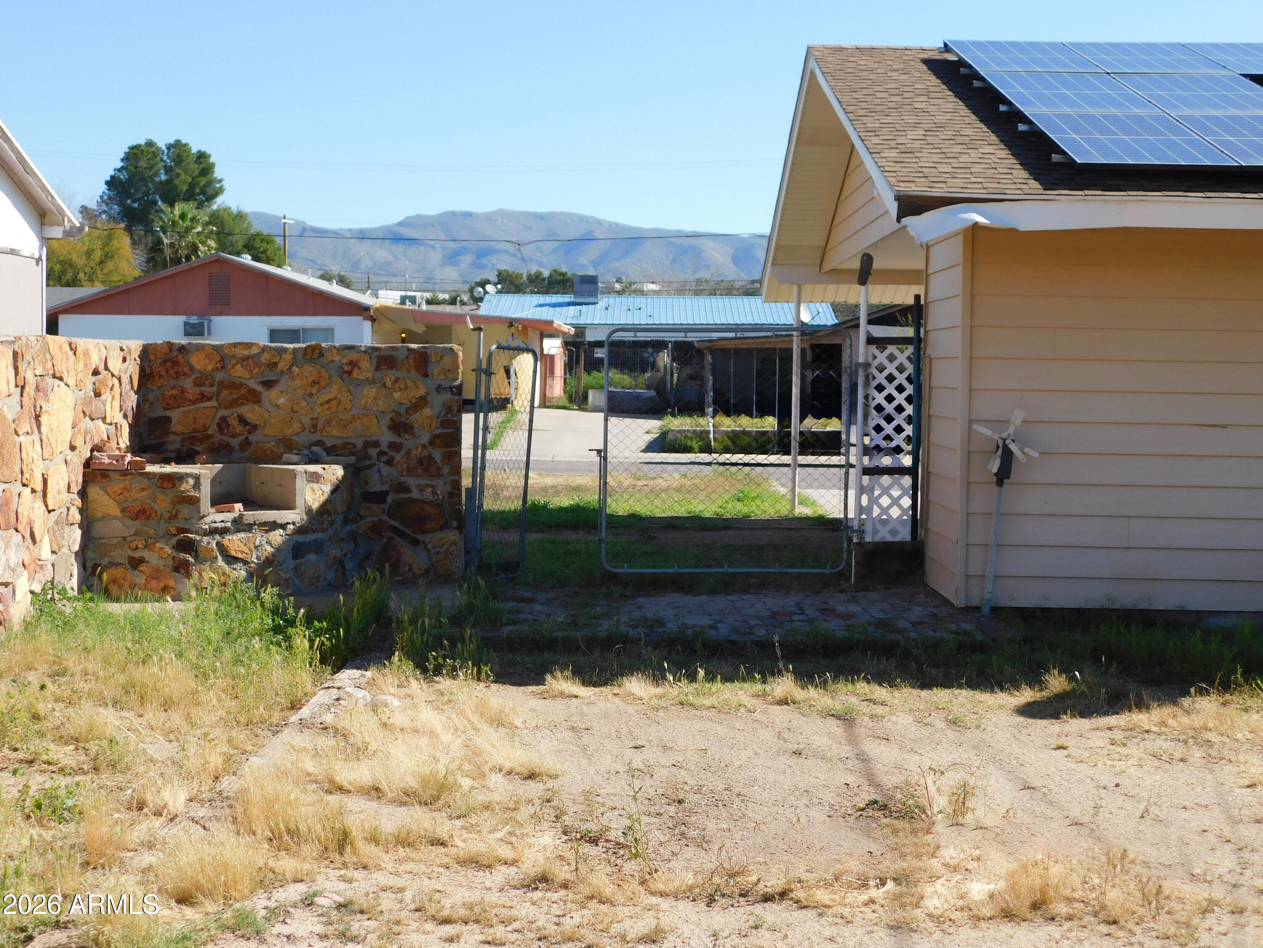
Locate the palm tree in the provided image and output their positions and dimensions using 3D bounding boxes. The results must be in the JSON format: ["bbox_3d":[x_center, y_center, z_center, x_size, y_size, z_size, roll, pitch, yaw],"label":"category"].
[{"bbox_3d":[-20.024,-7.926,83.236,3.100,8.500,3.100,1,3,-1],"label":"palm tree"}]

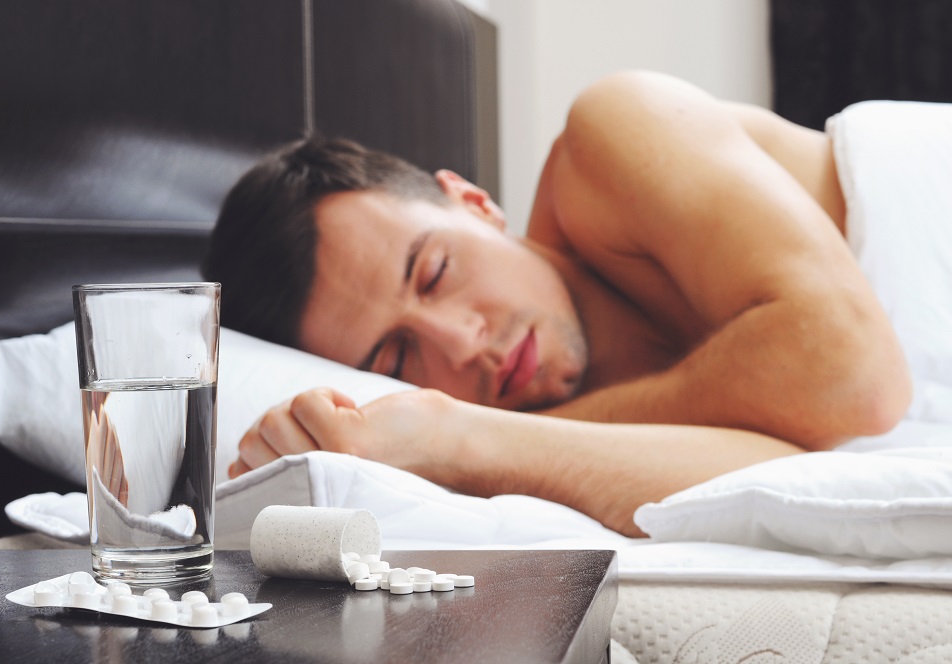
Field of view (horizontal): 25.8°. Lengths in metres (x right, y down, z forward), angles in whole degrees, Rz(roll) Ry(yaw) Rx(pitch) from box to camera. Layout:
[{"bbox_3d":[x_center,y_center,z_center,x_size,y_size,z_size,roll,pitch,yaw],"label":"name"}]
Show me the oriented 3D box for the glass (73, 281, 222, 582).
[{"bbox_3d":[-0.156,0.048,1.001,0.070,0.140,0.070,-1,3,0],"label":"glass"}]

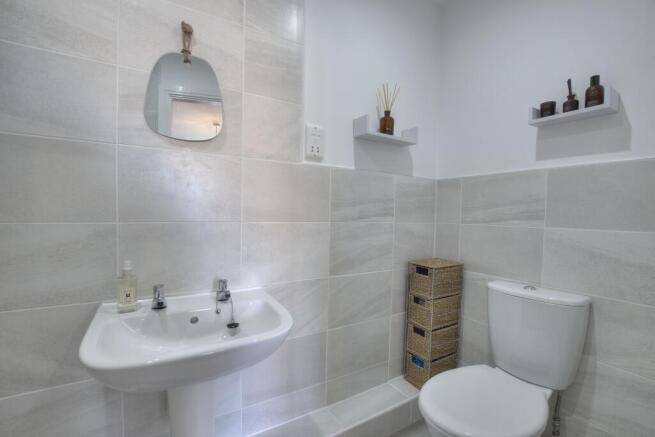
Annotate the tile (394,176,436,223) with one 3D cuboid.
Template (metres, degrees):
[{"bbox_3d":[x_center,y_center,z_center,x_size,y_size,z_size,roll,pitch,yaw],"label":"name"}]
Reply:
[{"bbox_3d":[0.503,-0.103,1.556,0.338,0.252,0.010,0,1,-30],"label":"tile"}]

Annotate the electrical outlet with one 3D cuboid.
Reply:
[{"bbox_3d":[-0.056,-0.337,1.223,0.087,0.147,0.012,1,1,-30],"label":"electrical outlet"}]

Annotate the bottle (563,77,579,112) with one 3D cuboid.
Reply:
[{"bbox_3d":[0.934,-0.466,1.047,0.047,0.142,0.047,0,1,-30],"label":"bottle"}]

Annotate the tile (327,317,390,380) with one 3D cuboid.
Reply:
[{"bbox_3d":[0.167,0.653,1.396,0.396,0.252,0.009,0,2,-30],"label":"tile"}]

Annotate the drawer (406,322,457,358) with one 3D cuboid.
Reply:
[{"bbox_3d":[0.583,0.649,1.509,0.237,0.155,0.168,0,2,-30],"label":"drawer"}]

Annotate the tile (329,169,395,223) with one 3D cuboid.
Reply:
[{"bbox_3d":[0.183,-0.101,1.376,0.393,0.247,0.010,1,1,-30],"label":"tile"}]

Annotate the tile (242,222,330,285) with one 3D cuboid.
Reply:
[{"bbox_3d":[-0.169,0.144,1.186,0.396,0.252,0.009,0,2,-30],"label":"tile"}]

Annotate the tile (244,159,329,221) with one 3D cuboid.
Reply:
[{"bbox_3d":[-0.162,-0.105,1.179,0.397,0.247,0.010,1,1,-30],"label":"tile"}]

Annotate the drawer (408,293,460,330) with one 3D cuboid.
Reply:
[{"bbox_3d":[0.585,0.486,1.502,0.238,0.152,0.168,1,1,-30],"label":"drawer"}]

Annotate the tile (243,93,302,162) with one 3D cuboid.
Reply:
[{"bbox_3d":[-0.221,-0.364,1.138,0.253,0.252,0.009,0,2,-30],"label":"tile"}]

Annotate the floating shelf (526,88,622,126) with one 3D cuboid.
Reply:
[{"bbox_3d":[0.932,-0.414,1.049,0.100,0.070,0.242,0,1,-30],"label":"floating shelf"}]

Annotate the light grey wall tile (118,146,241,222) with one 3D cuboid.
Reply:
[{"bbox_3d":[-0.507,-0.109,0.983,0.390,0.247,0.010,1,1,-30],"label":"light grey wall tile"}]

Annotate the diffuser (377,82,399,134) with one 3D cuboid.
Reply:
[{"bbox_3d":[0.304,-0.544,1.363,0.100,0.263,0.085,0,2,-30],"label":"diffuser"}]

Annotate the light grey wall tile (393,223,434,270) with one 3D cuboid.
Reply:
[{"bbox_3d":[0.498,0.153,1.564,0.339,0.247,0.010,1,1,-30],"label":"light grey wall tile"}]

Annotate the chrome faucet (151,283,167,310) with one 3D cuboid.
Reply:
[{"bbox_3d":[-0.529,0.249,0.856,0.046,0.073,0.085,1,1,-30],"label":"chrome faucet"}]

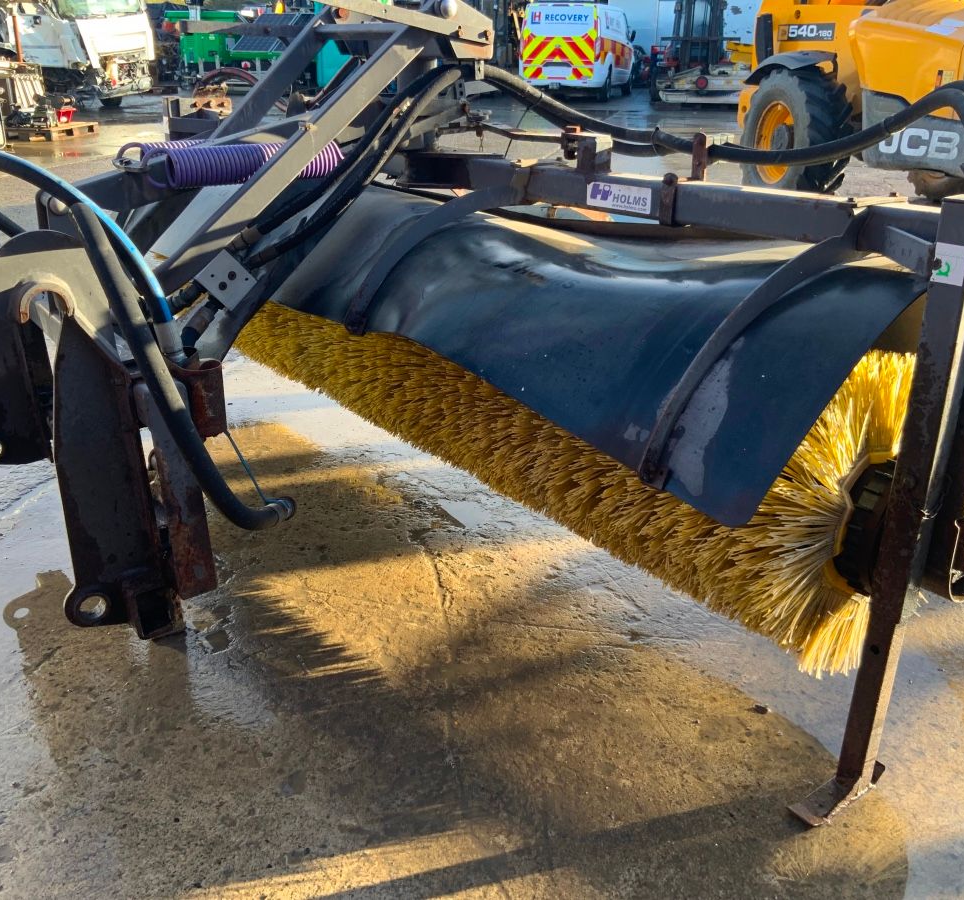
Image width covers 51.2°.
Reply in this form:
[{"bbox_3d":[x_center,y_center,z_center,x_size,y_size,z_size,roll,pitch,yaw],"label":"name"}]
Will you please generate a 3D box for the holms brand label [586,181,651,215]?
[{"bbox_3d":[0.328,-0.612,2.440,0.005,0.056,0.220,-13,24,-33],"label":"holms brand label"}]

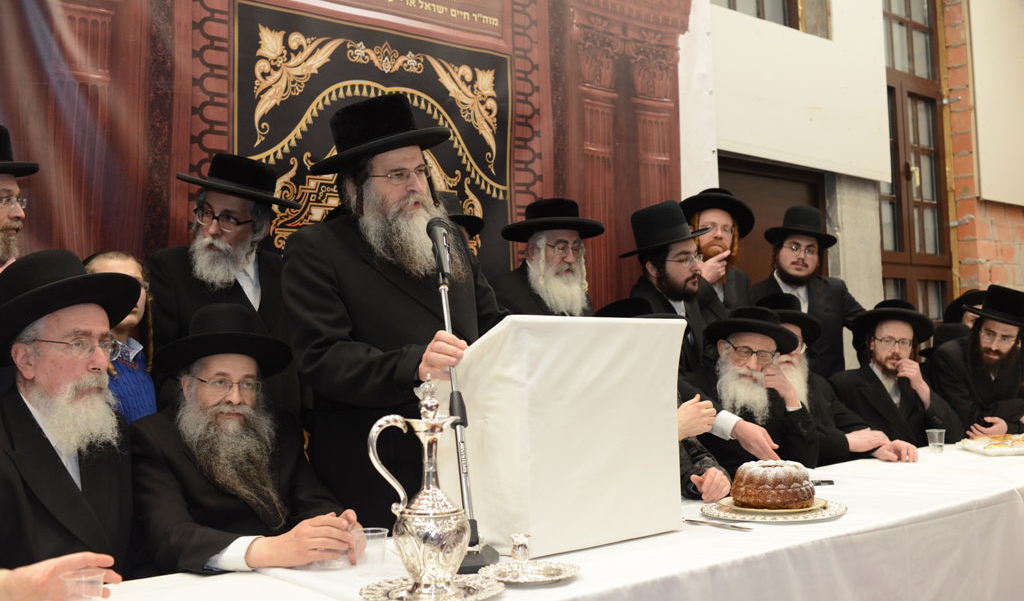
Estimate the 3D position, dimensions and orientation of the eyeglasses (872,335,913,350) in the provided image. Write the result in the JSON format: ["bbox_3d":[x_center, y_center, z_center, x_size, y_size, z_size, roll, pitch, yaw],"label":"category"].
[{"bbox_3d":[1.539,0.169,4.058,0.138,0.042,0.135,3,0,0],"label":"eyeglasses"}]

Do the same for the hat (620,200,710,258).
[{"bbox_3d":[0.555,-0.280,3.720,0.355,0.145,0.325,-17,1,0],"label":"hat"}]

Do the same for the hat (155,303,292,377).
[{"bbox_3d":[-0.701,0.092,2.420,0.335,0.125,0.370,8,-25,-30],"label":"hat"}]

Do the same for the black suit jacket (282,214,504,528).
[{"bbox_3d":[-0.298,0.275,2.480,0.530,1.000,0.380,3,-6,-42],"label":"black suit jacket"}]

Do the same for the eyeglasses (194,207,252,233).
[{"bbox_3d":[-0.722,-0.212,2.572,0.140,0.046,0.135,15,13,21],"label":"eyeglasses"}]

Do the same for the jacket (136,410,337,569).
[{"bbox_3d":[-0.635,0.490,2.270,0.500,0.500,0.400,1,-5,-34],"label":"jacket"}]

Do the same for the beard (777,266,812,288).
[{"bbox_3d":[1.220,-0.108,4.300,0.165,0.110,0.120,6,-5,10],"label":"beard"}]

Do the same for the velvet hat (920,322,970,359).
[{"bbox_3d":[2.129,0.193,4.800,0.330,0.135,0.370,-4,-11,35],"label":"velvet hat"}]

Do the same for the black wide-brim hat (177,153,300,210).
[{"bbox_3d":[-0.731,-0.325,2.670,0.330,0.110,0.355,13,3,-1],"label":"black wide-brim hat"}]

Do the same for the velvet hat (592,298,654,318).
[{"bbox_3d":[0.345,0.066,2.850,0.320,0.115,0.340,1,-16,-30],"label":"velvet hat"}]

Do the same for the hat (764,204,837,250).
[{"bbox_3d":[1.250,-0.317,4.320,0.315,0.132,0.335,3,-6,8],"label":"hat"}]

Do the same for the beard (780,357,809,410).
[{"bbox_3d":[0.985,0.293,3.520,0.150,0.210,0.110,-2,-4,12],"label":"beard"}]

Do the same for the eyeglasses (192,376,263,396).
[{"bbox_3d":[-0.662,0.191,2.306,0.140,0.040,0.135,5,0,-36],"label":"eyeglasses"}]

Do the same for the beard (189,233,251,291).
[{"bbox_3d":[-0.749,-0.102,2.550,0.135,0.140,0.095,13,11,21],"label":"beard"}]

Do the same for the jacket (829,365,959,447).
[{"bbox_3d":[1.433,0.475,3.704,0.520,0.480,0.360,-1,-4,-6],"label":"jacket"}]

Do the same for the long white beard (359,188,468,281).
[{"bbox_3d":[-0.231,-0.154,2.330,0.160,0.225,0.180,-5,-5,44],"label":"long white beard"}]

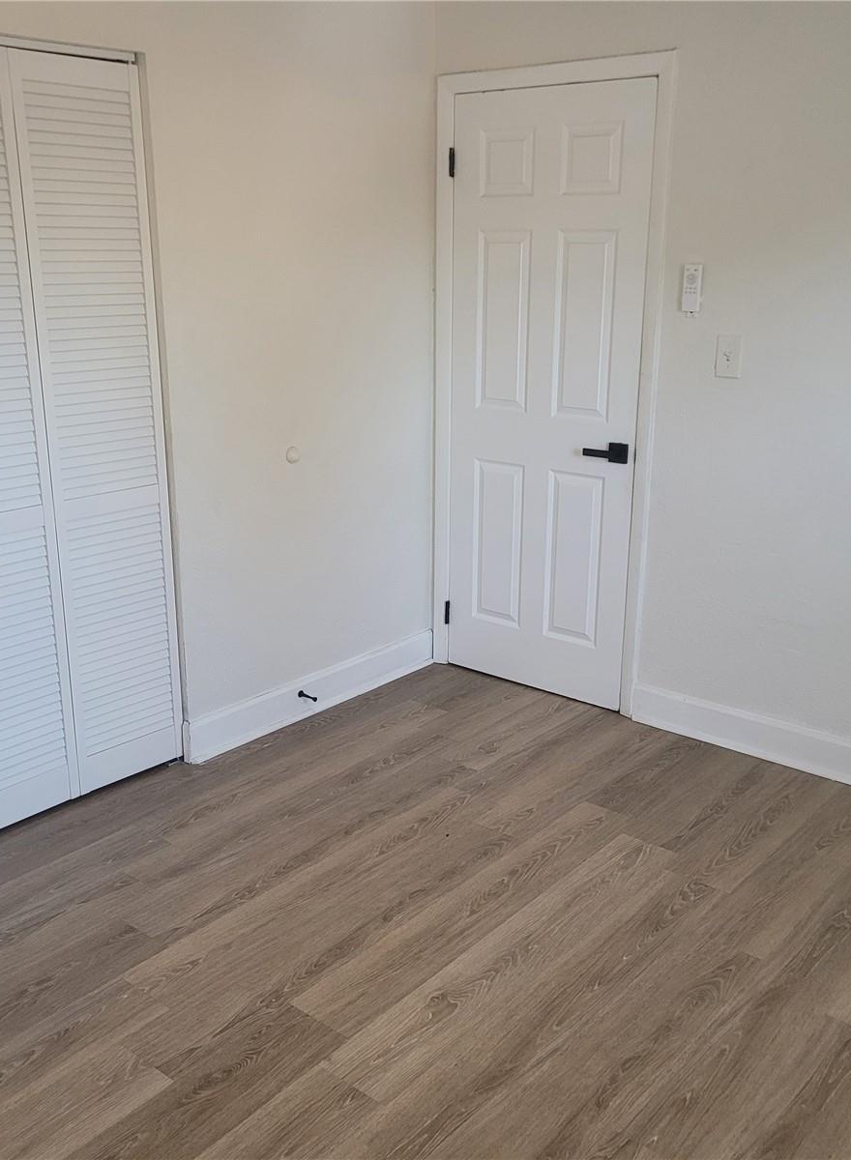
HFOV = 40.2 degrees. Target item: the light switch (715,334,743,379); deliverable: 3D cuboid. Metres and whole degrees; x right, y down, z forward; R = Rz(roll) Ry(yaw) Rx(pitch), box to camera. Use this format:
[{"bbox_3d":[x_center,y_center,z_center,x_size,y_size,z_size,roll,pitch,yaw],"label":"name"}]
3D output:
[{"bbox_3d":[0.902,-0.667,3.474,0.077,0.121,0.016,14,21,38],"label":"light switch"}]

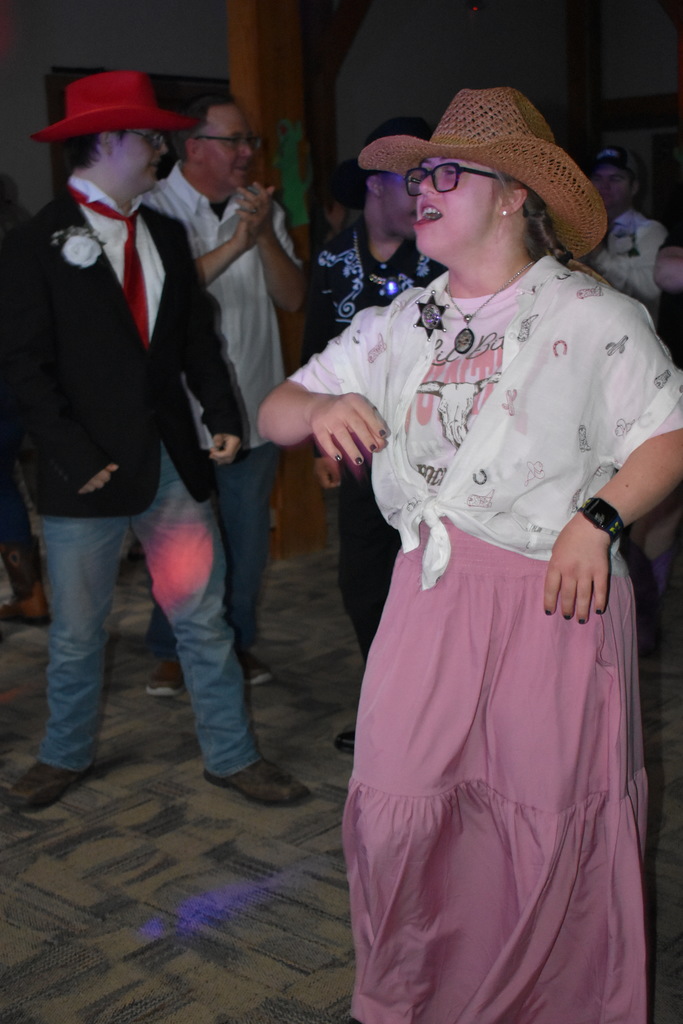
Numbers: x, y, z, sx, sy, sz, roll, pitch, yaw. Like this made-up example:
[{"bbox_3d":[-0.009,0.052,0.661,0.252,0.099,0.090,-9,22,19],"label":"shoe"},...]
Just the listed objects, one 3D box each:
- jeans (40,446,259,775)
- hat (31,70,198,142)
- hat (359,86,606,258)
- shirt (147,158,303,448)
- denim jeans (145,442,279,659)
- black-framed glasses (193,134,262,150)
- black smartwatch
[{"bbox_3d":[-0.506,0.195,3.398,0.480,0.880,0.350,-6,12,-20],"label":"jeans"},{"bbox_3d":[-0.521,-0.922,3.100,0.380,0.142,0.310,1,14,19],"label":"hat"},{"bbox_3d":[0.229,-0.541,2.060,0.395,0.175,0.340,15,-9,-31],"label":"hat"},{"bbox_3d":[-0.341,-0.593,3.880,0.500,0.800,0.350,-12,17,-39],"label":"shirt"},{"bbox_3d":[-0.384,0.025,4.100,0.380,0.870,0.300,-8,12,-27],"label":"denim jeans"},{"bbox_3d":[-0.317,-1.028,3.800,0.145,0.046,0.142,11,15,23],"label":"black-framed glasses"},{"bbox_3d":[0.416,0.011,2.170,0.068,0.040,0.056,39,-10,23],"label":"black smartwatch"}]

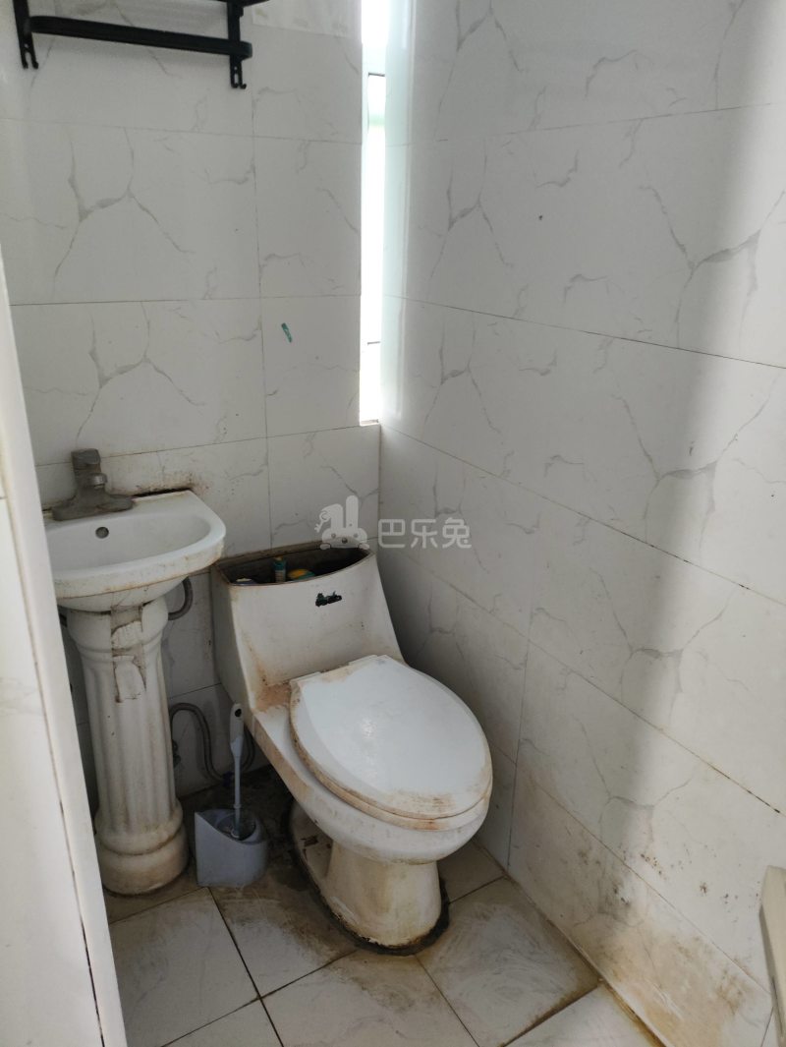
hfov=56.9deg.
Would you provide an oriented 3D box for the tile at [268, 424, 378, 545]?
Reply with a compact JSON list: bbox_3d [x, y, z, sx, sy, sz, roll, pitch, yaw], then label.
[{"bbox_3d":[-0.162,-0.080,1.768,0.300,0.300,0.010,-12,26,-29],"label":"tile"}]

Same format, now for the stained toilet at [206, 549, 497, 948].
[{"bbox_3d":[-0.074,0.474,1.579,0.380,0.640,0.740,-11,26,-29],"label":"stained toilet"}]

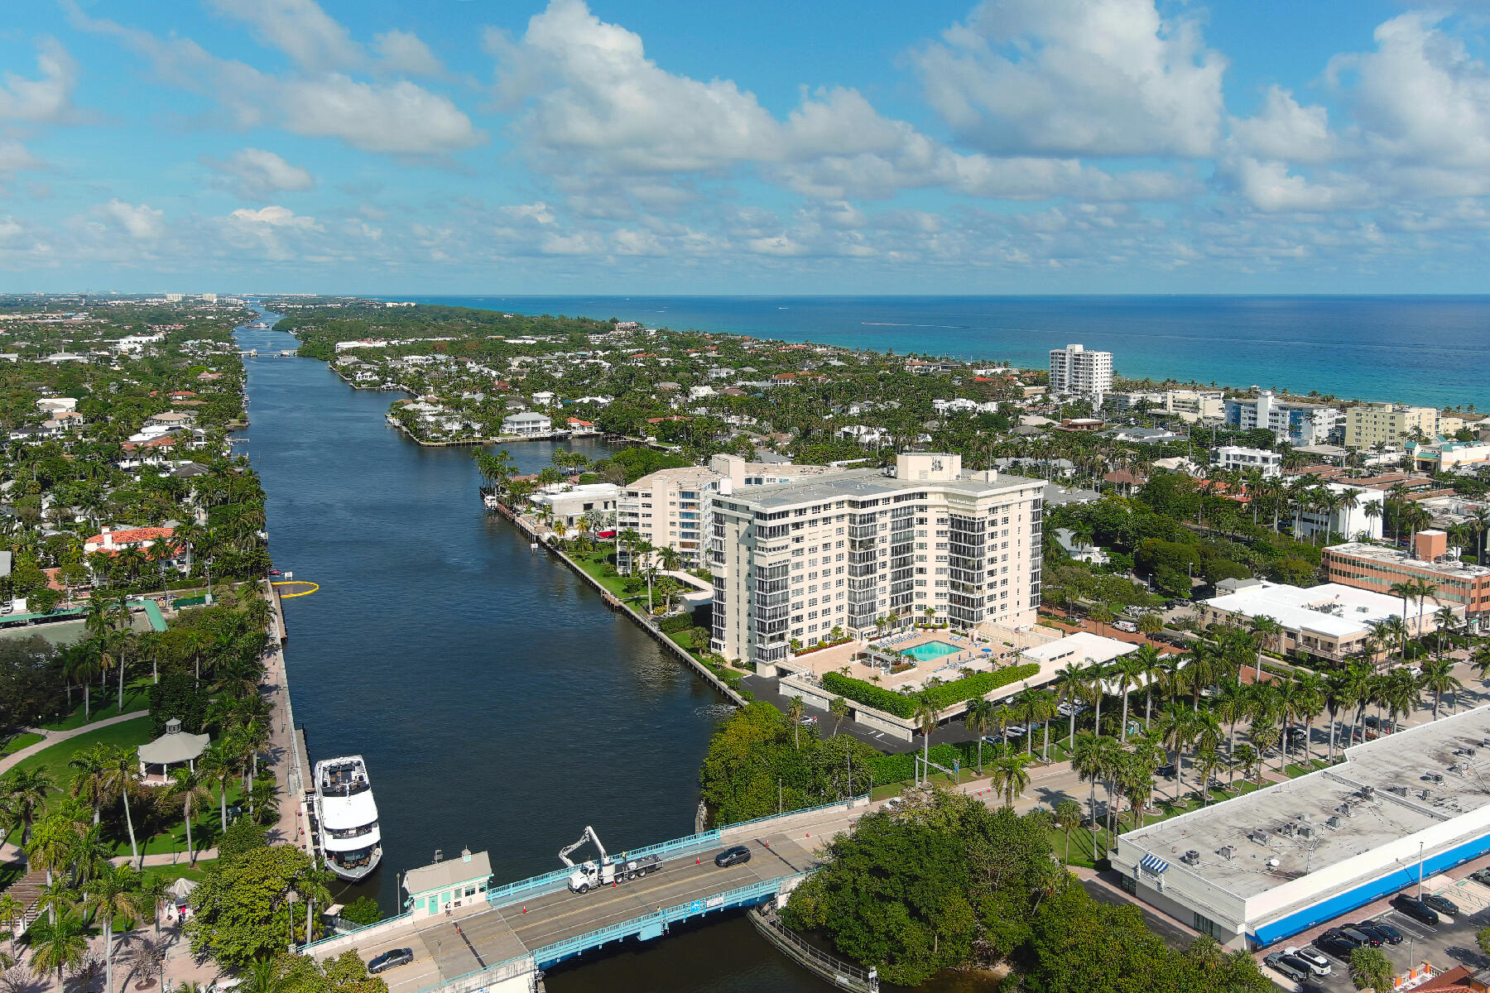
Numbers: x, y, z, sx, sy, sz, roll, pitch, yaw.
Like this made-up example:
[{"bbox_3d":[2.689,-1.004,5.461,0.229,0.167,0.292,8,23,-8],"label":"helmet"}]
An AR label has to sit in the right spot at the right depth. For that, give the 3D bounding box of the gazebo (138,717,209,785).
[{"bbox_3d":[-89.690,39.020,189.200,10.500,8.700,10.500,-6,12,-31],"label":"gazebo"}]

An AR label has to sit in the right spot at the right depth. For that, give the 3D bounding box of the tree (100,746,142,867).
[{"bbox_3d":[-80.940,40.790,155.780,5.600,16.590,5.600,-6,11,-30],"label":"tree"}]

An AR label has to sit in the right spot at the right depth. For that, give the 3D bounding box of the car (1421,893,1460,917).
[{"bbox_3d":[85.100,49.920,147.460,1.820,1.430,4.600,-6,11,-30],"label":"car"}]

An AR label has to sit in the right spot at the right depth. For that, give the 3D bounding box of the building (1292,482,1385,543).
[{"bbox_3d":[179.800,5.320,365.810,20.500,15.200,16.300,-6,11,-30],"label":"building"}]

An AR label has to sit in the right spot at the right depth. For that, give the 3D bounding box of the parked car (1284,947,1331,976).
[{"bbox_3d":[63.230,51.950,134.870,1.980,1.780,4.800,-6,11,-30],"label":"parked car"}]

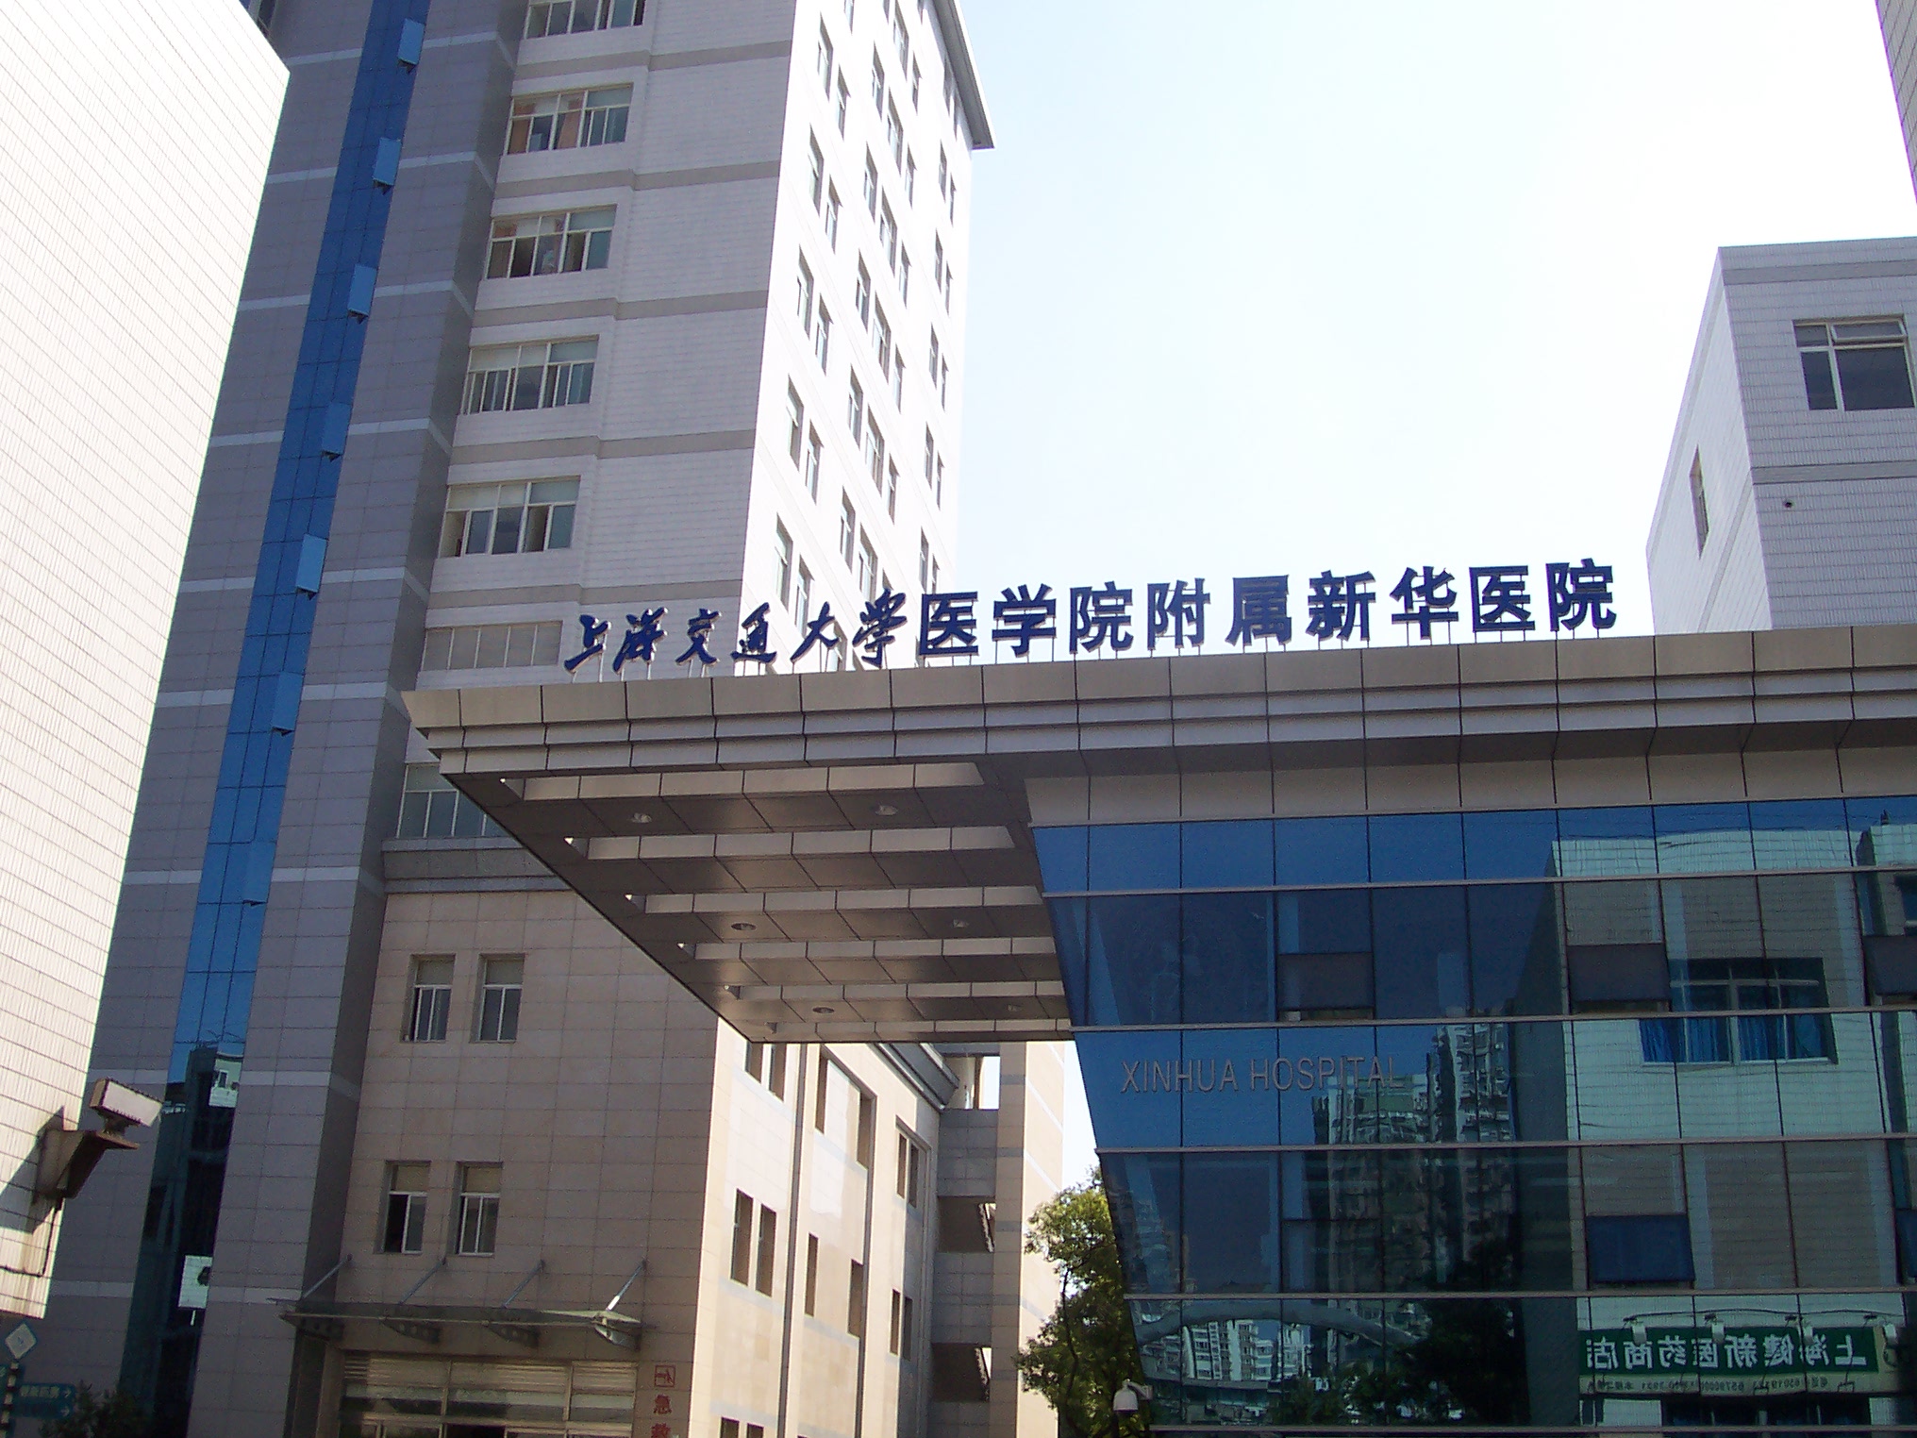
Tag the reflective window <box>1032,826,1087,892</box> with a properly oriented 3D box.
[{"bbox_3d":[1.438,2.017,29.209,0.822,1.011,0.120,-2,-22,9],"label":"reflective window"}]

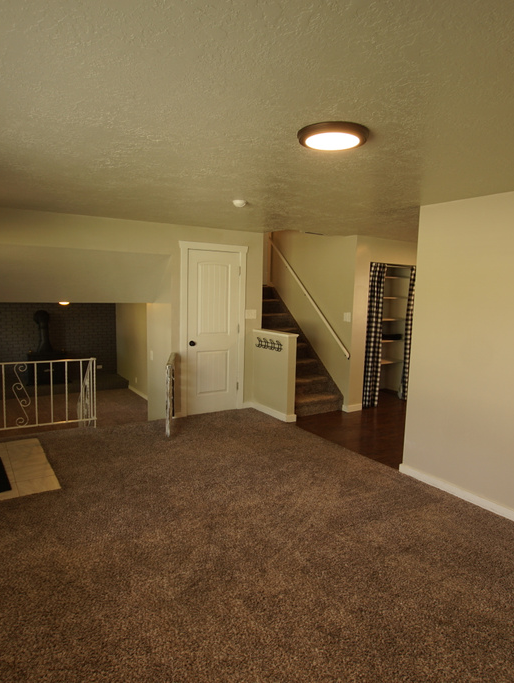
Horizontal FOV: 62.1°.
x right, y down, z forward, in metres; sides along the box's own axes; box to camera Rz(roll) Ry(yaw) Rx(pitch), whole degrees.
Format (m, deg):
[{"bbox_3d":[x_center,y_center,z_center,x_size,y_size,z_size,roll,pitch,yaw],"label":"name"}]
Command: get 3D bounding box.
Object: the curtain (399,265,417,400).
[{"bbox_3d":[2.266,-0.101,6.306,0.270,1.984,0.100,-3,8,-34],"label":"curtain"}]

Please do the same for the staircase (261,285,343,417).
[{"bbox_3d":[0.396,0.059,6.092,0.875,1.622,1.606,-3,8,-34],"label":"staircase"}]

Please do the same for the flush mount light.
[{"bbox_3d":[0.359,-0.955,2.014,0.335,0.032,0.335,2,7,0],"label":"flush mount light"}]

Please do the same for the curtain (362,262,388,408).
[{"bbox_3d":[1.601,-0.064,5.850,0.326,1.984,0.100,-3,8,-34],"label":"curtain"}]

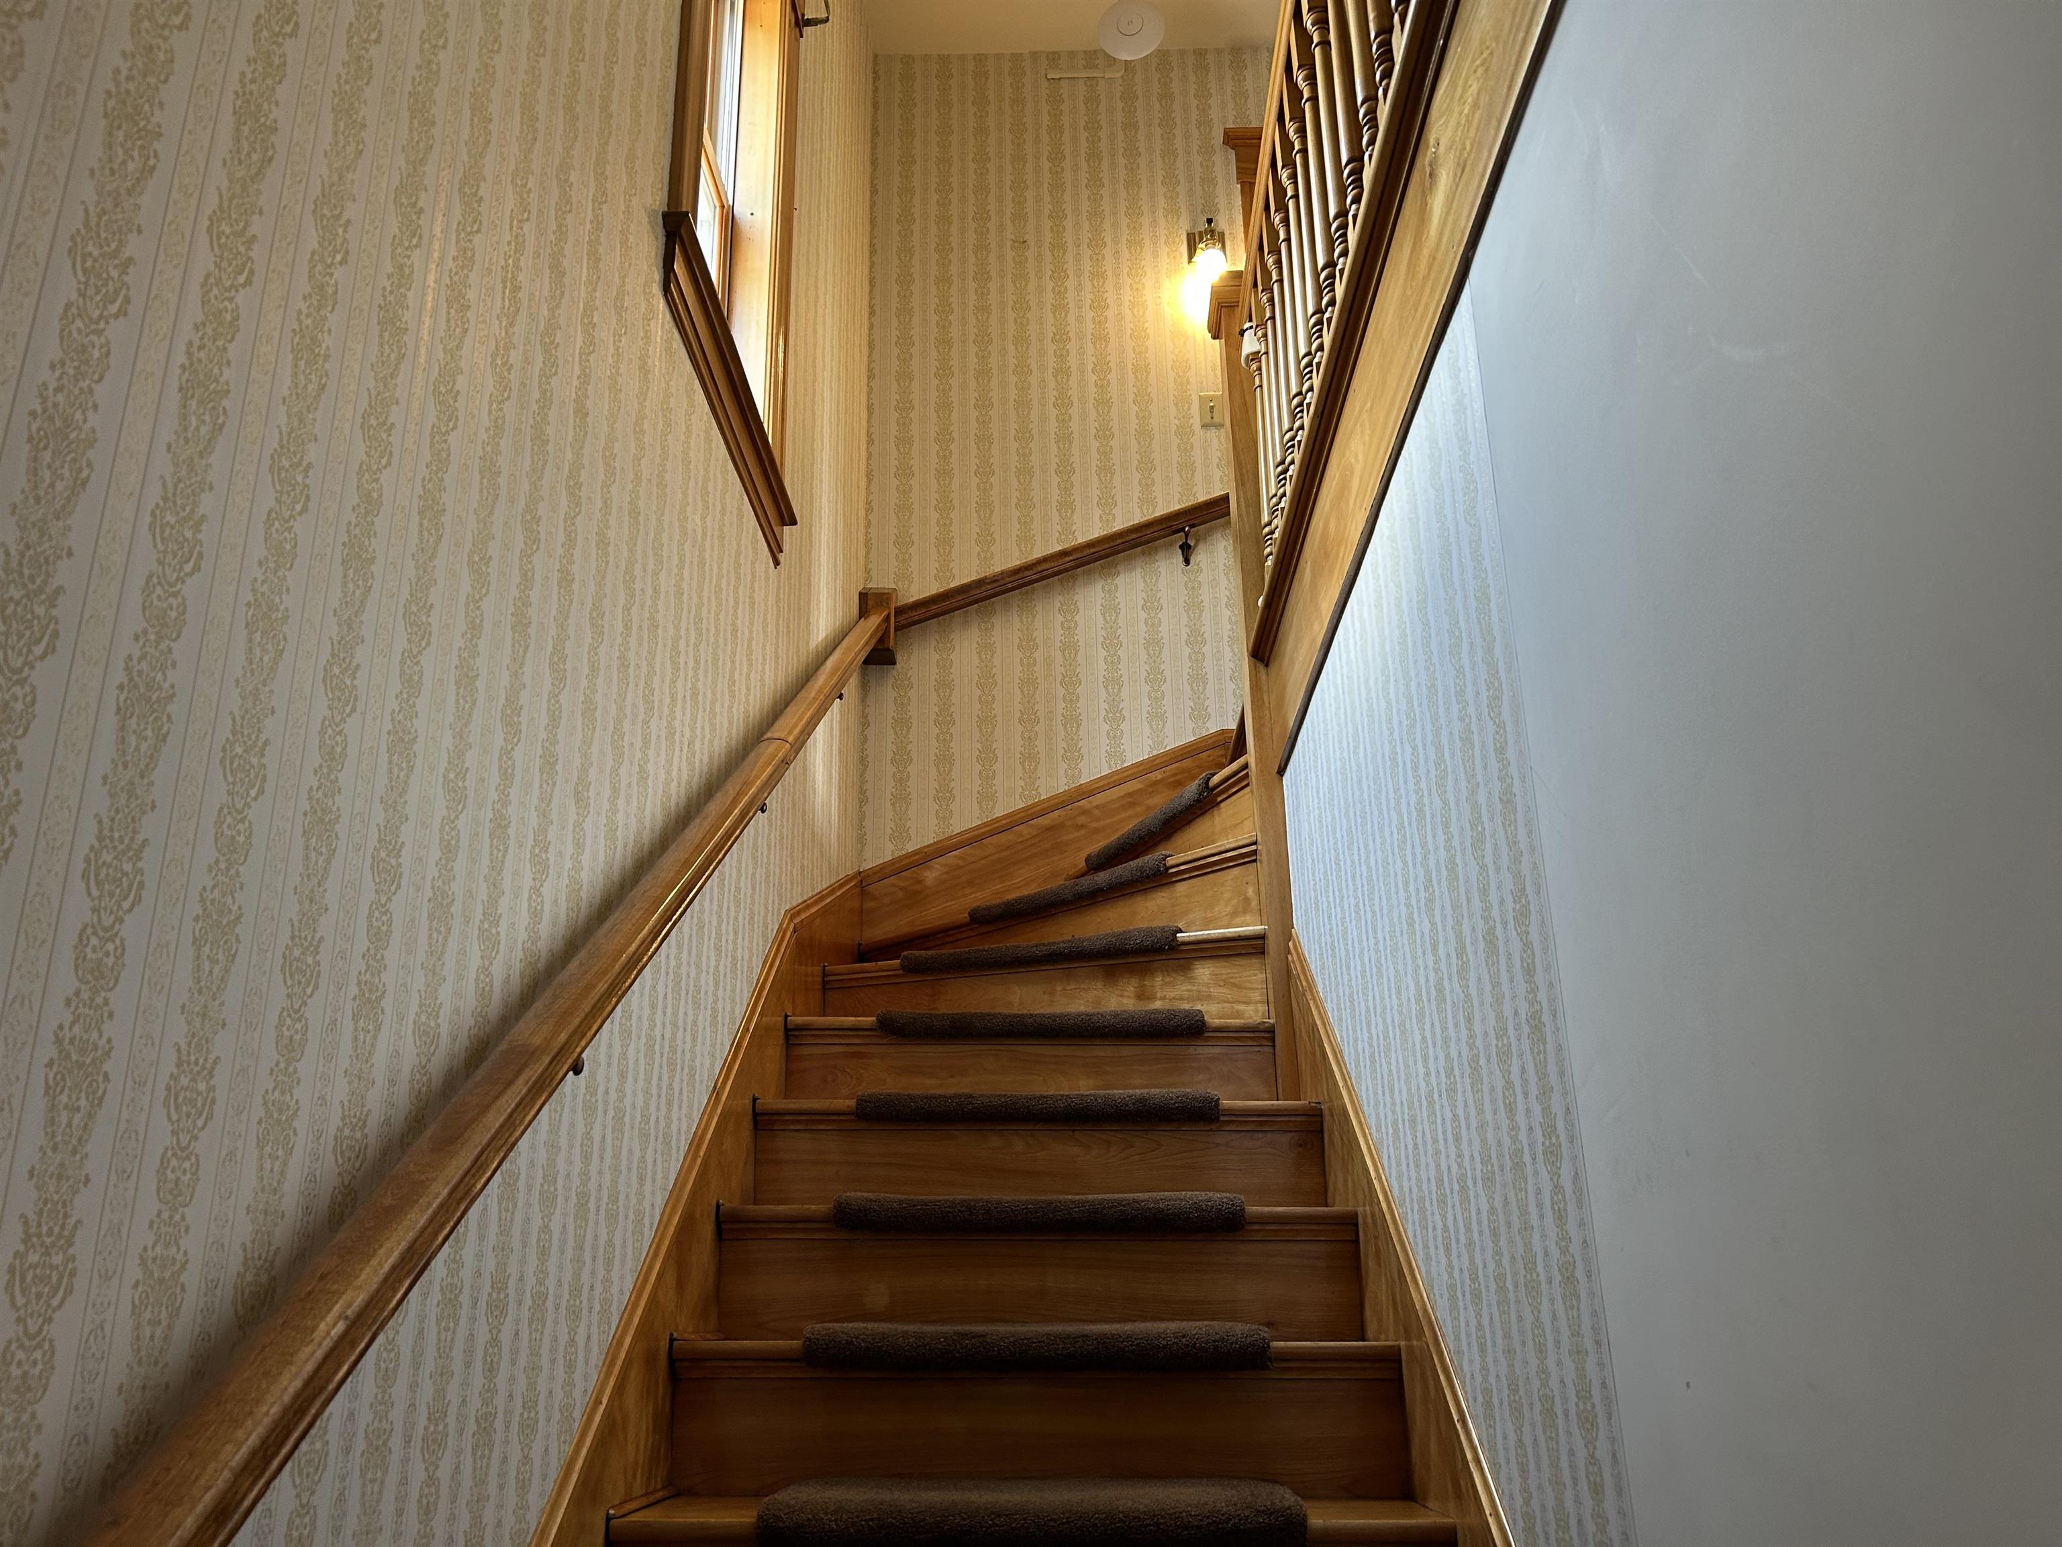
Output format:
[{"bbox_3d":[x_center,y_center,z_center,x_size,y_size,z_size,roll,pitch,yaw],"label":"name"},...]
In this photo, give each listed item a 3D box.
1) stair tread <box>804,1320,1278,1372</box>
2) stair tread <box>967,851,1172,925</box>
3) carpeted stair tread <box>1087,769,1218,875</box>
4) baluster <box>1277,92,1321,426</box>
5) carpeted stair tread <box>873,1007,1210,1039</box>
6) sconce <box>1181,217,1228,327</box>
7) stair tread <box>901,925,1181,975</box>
[{"bbox_3d":[0.011,0.806,2.179,0.628,0.057,0.225,-1,-20,1],"label":"stair tread"},{"bbox_3d":[0.155,0.291,3.601,0.225,0.057,0.646,16,-26,-40],"label":"stair tread"},{"bbox_3d":[0.378,0.134,3.732,0.225,0.057,0.683,6,-21,-19],"label":"carpeted stair tread"},{"bbox_3d":[0.475,-0.883,2.744,0.032,0.804,0.032,-1,-20,1],"label":"baluster"},{"bbox_3d":[0.022,0.509,3.065,0.642,0.057,0.225,-1,-20,1],"label":"carpeted stair tread"},{"bbox_3d":[0.551,-1.597,4.735,0.120,0.300,0.190,-1,-20,1],"label":"sconce"},{"bbox_3d":[0.054,0.405,3.348,0.630,0.057,0.225,-8,-21,21],"label":"stair tread"}]

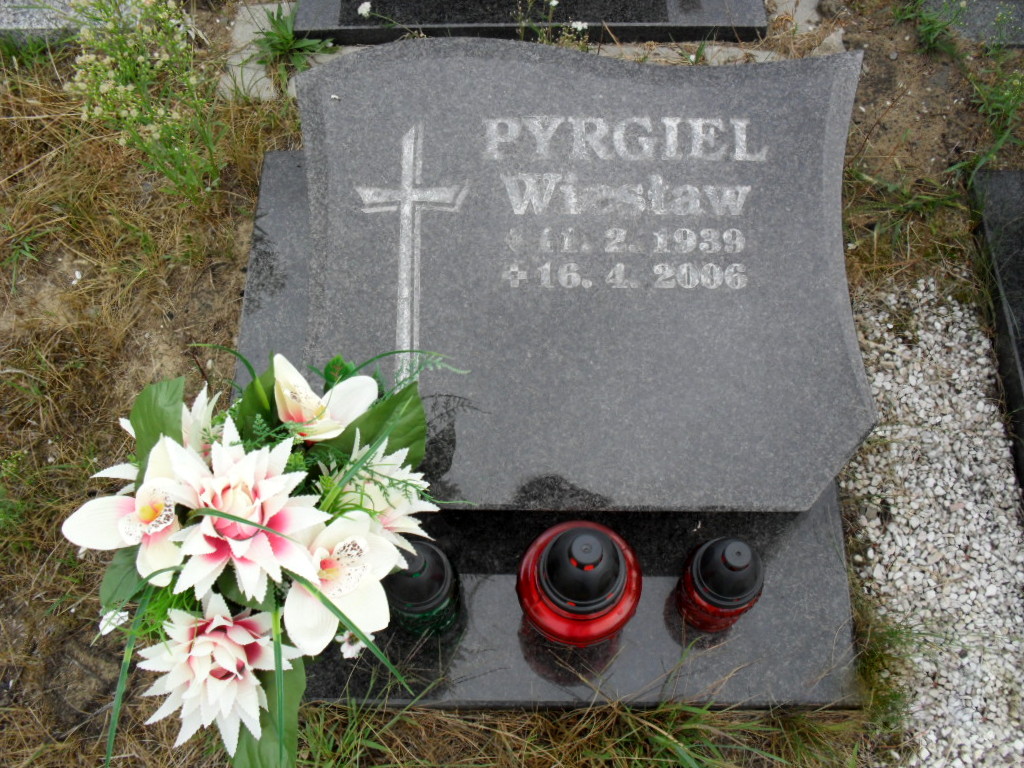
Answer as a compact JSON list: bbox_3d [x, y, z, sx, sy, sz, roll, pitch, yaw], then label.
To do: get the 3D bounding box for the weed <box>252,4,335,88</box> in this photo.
[{"bbox_3d":[-0.365,-0.561,1.697,0.145,0.085,0.130,-2,65,0],"label":"weed"}]

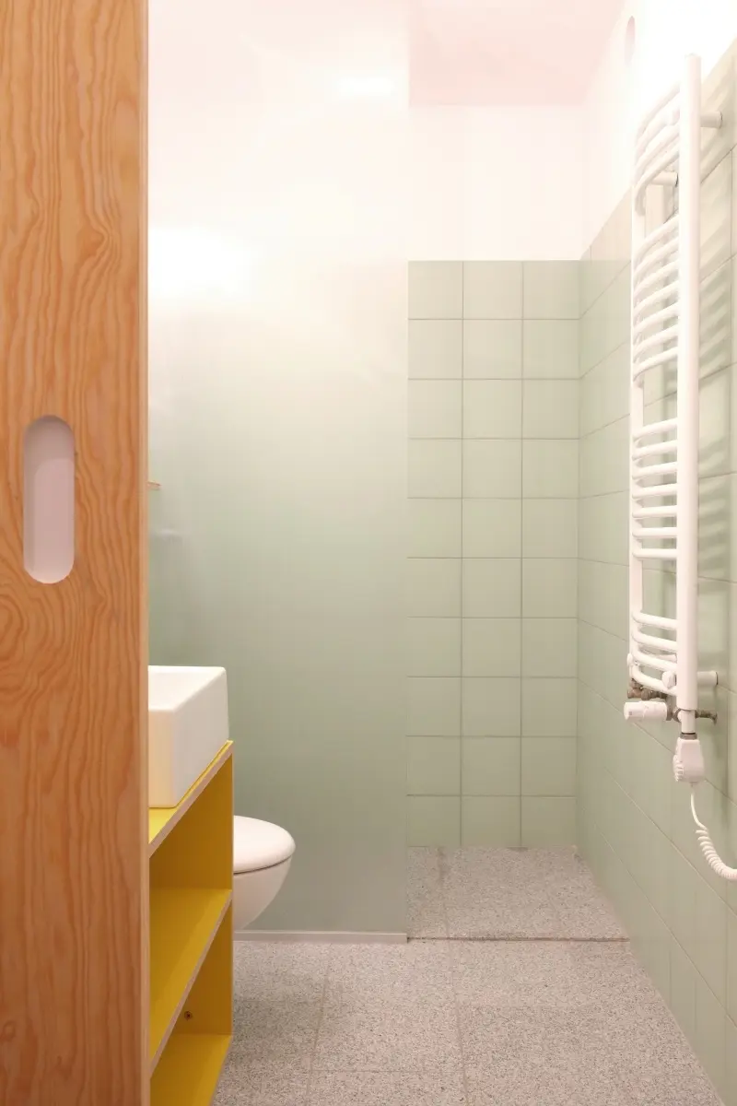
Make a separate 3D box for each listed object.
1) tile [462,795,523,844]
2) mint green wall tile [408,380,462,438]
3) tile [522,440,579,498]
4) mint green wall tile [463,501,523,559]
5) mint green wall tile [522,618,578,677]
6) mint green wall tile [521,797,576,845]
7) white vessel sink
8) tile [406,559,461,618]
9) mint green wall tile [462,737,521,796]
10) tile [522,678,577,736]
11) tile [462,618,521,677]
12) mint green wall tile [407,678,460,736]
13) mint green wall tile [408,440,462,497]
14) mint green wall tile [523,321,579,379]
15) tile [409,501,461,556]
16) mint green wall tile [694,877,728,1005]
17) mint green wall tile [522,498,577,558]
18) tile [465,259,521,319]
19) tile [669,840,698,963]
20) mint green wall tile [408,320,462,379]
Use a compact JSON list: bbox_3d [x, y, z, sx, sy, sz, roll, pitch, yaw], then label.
[{"bbox_3d":[0.415,0.906,3.429,0.198,0.173,0.009,0,1,1],"label":"tile"},{"bbox_3d":[0.217,-0.483,3.417,0.199,0.199,0.009,0,1,1],"label":"mint green wall tile"},{"bbox_3d":[0.613,-0.282,3.412,0.188,0.199,0.009,0,1,1],"label":"tile"},{"bbox_3d":[0.416,-0.081,3.407,0.198,0.198,0.009,0,1,1],"label":"mint green wall tile"},{"bbox_3d":[0.611,0.319,3.414,0.188,0.198,0.009,0,1,1],"label":"mint green wall tile"},{"bbox_3d":[0.610,0.906,3.427,0.188,0.173,0.009,0,1,1],"label":"mint green wall tile"},{"bbox_3d":[-0.452,0.277,1.609,0.390,0.133,0.440,0,1,1],"label":"white vessel sink"},{"bbox_3d":[0.216,0.119,3.413,0.198,0.198,0.009,0,1,1],"label":"tile"},{"bbox_3d":[0.417,0.723,3.439,0.199,0.199,0.009,0,1,1],"label":"mint green wall tile"},{"bbox_3d":[0.608,0.518,3.414,0.187,0.198,0.009,0,1,1],"label":"tile"},{"bbox_3d":[0.414,0.318,3.414,0.198,0.198,0.009,0,1,1],"label":"tile"},{"bbox_3d":[0.216,0.522,3.439,0.199,0.199,0.009,0,1,1],"label":"mint green wall tile"},{"bbox_3d":[0.215,-0.283,3.405,0.196,0.198,0.009,0,1,1],"label":"mint green wall tile"},{"bbox_3d":[0.613,-0.684,3.404,0.188,0.199,0.009,0,1,1],"label":"mint green wall tile"},{"bbox_3d":[0.215,-0.083,3.410,0.196,0.198,0.009,0,1,1],"label":"tile"},{"bbox_3d":[0.678,0.755,1.993,0.009,0.199,0.194,0,1,1],"label":"mint green wall tile"},{"bbox_3d":[0.609,-0.082,3.400,0.187,0.198,0.009,0,1,1],"label":"mint green wall tile"},{"bbox_3d":[0.415,-0.879,3.387,0.198,0.192,0.009,0,1,1],"label":"tile"},{"bbox_3d":[0.678,0.747,2.168,0.009,0.198,0.195,0,1,1],"label":"tile"},{"bbox_3d":[0.216,-0.683,3.396,0.196,0.198,0.009,0,1,1],"label":"mint green wall tile"}]

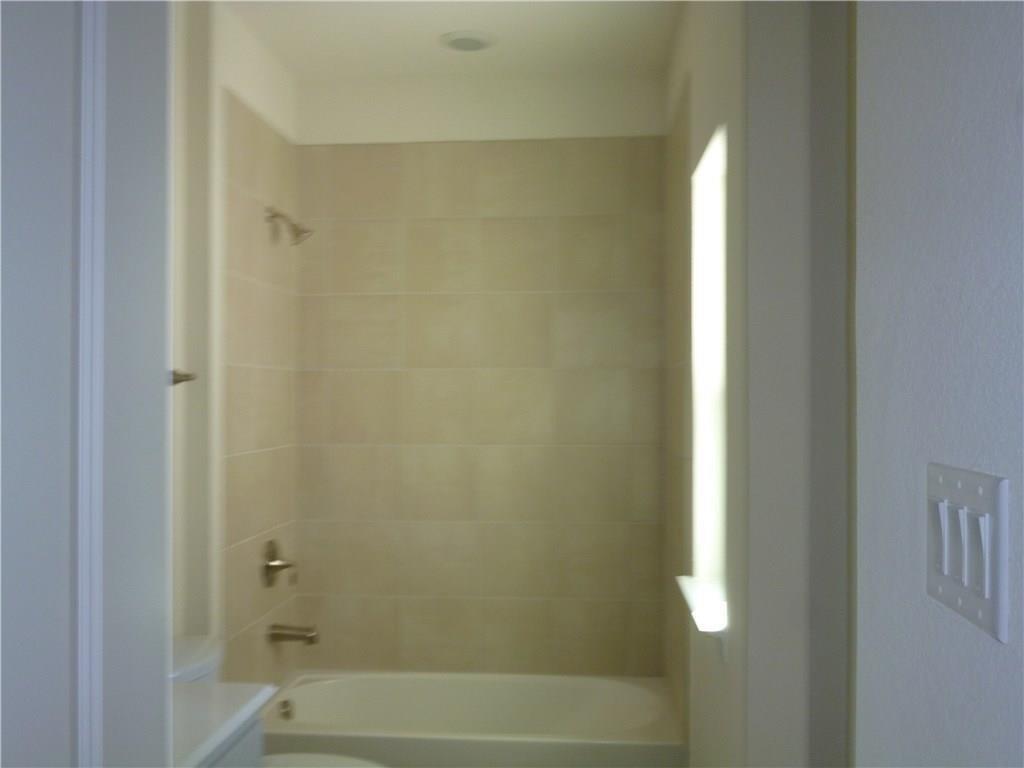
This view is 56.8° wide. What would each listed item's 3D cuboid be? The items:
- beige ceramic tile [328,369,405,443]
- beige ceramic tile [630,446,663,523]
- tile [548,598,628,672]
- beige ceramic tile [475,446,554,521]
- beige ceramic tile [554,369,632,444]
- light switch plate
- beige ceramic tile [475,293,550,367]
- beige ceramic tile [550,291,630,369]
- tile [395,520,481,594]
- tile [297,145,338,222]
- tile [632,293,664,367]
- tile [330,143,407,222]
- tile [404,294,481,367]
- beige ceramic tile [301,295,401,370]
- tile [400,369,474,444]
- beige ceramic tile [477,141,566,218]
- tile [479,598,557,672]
[{"bbox_3d":[-0.597,0.092,3.863,0.306,0.300,0.012,0,0,5],"label":"beige ceramic tile"},{"bbox_3d":[0.537,0.398,3.756,0.131,0.303,0.010,0,-1,5],"label":"beige ceramic tile"},{"bbox_3d":[0.311,1.012,3.772,0.305,0.305,0.012,0,-1,5],"label":"tile"},{"bbox_3d":[0.011,0.400,3.804,0.305,0.305,0.012,0,-1,5],"label":"beige ceramic tile"},{"bbox_3d":[0.323,0.091,3.777,0.306,0.303,0.010,0,-1,5],"label":"beige ceramic tile"},{"bbox_3d":[0.377,0.134,0.792,0.010,0.123,0.168,0,0,5],"label":"light switch plate"},{"bbox_3d":[0.010,-0.215,3.807,0.305,0.303,0.010,0,-1,5],"label":"beige ceramic tile"},{"bbox_3d":[0.317,-0.213,3.783,0.313,0.304,0.012,0,0,5],"label":"beige ceramic tile"},{"bbox_3d":[-0.297,0.706,3.823,0.342,0.302,0.010,0,0,5],"label":"tile"},{"bbox_3d":[-0.799,-0.826,3.874,0.167,0.307,0.010,0,0,5],"label":"tile"},{"bbox_3d":[0.541,-0.215,3.764,0.131,0.303,0.010,0,-1,5],"label":"tile"},{"bbox_3d":[-0.592,-0.823,3.863,0.309,0.303,0.010,0,-1,5],"label":"tile"},{"bbox_3d":[-0.288,-0.215,3.836,0.305,0.305,0.012,0,-1,5],"label":"tile"},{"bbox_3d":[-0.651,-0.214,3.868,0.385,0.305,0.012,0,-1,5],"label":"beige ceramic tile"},{"bbox_3d":[-0.301,0.091,3.826,0.310,0.307,0.010,0,0,5],"label":"tile"},{"bbox_3d":[0.030,-0.825,3.803,0.338,0.305,0.010,0,0,5],"label":"beige ceramic tile"},{"bbox_3d":[0.019,1.012,3.798,0.305,0.305,0.012,0,-1,5],"label":"tile"}]

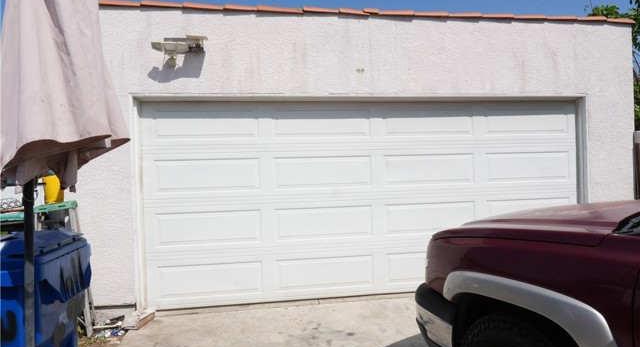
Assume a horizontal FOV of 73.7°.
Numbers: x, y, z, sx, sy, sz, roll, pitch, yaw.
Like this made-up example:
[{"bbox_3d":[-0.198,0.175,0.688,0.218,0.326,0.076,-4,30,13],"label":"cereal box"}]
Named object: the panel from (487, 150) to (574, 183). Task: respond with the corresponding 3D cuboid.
[{"bbox_3d":[2.389,-0.078,4.868,1.068,0.333,0.050,-2,1,-9],"label":"panel"}]

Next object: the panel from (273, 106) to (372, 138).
[{"bbox_3d":[0.022,-0.543,4.497,1.051,0.348,0.050,-2,1,-9],"label":"panel"}]

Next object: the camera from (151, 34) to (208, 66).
[{"bbox_3d":[-1.309,-1.136,4.018,0.500,0.280,0.250,-2,1,-9],"label":"camera"}]

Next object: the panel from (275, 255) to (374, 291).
[{"bbox_3d":[0.065,1.055,4.519,1.038,0.333,0.050,-2,1,-9],"label":"panel"}]

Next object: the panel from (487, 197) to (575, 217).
[{"bbox_3d":[2.403,0.455,4.876,1.068,0.333,0.050,-2,1,-9],"label":"panel"}]

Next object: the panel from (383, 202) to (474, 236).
[{"bbox_3d":[1.216,0.493,4.692,1.051,0.348,0.050,-2,1,-9],"label":"panel"}]

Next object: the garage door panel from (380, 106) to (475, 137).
[{"bbox_3d":[1.192,-0.578,4.677,1.038,0.333,0.050,-2,1,-9],"label":"garage door panel"}]

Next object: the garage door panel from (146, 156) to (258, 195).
[{"bbox_3d":[-1.133,0.021,4.325,1.051,0.348,0.050,-2,1,-9],"label":"garage door panel"}]

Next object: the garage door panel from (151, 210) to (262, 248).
[{"bbox_3d":[-1.120,0.554,4.332,1.051,0.348,0.050,-2,1,-9],"label":"garage door panel"}]

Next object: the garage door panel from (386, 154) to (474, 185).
[{"bbox_3d":[1.206,-0.045,4.685,1.038,0.333,0.050,-2,1,-9],"label":"garage door panel"}]

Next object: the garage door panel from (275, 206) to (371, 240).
[{"bbox_3d":[0.051,0.521,4.511,1.038,0.333,0.050,-2,1,-9],"label":"garage door panel"}]

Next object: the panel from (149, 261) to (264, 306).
[{"bbox_3d":[-1.107,1.093,4.340,1.061,0.363,0.050,-2,1,-9],"label":"panel"}]

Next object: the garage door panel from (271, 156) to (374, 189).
[{"bbox_3d":[0.035,-0.010,4.505,1.051,0.348,0.050,-2,1,-9],"label":"garage door panel"}]

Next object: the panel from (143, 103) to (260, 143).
[{"bbox_3d":[-1.176,-0.511,4.310,1.098,0.353,0.050,-2,1,-9],"label":"panel"}]

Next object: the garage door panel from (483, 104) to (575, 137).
[{"bbox_3d":[2.376,-0.611,4.861,1.068,0.333,0.050,-2,1,-9],"label":"garage door panel"}]

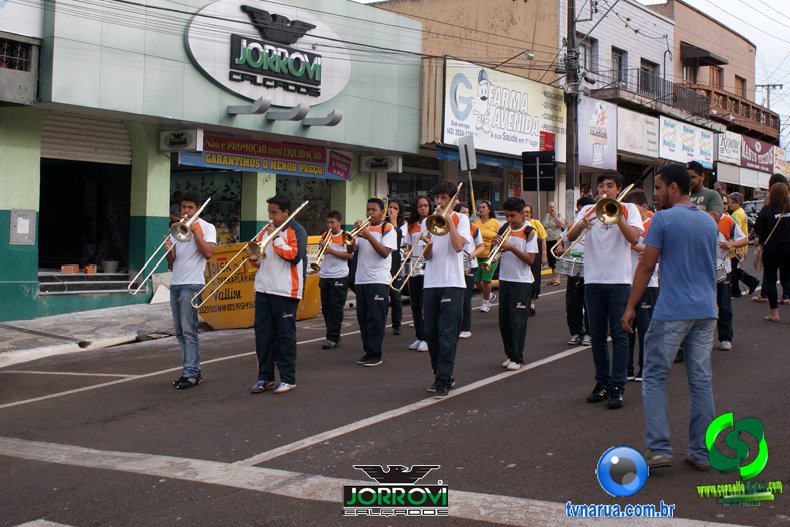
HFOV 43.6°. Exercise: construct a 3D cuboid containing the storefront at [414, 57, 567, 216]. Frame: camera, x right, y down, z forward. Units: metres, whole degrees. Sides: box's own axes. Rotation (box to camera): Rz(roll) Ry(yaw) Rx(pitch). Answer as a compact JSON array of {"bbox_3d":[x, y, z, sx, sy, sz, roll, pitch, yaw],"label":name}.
[{"bbox_3d":[2.311,-2.296,23.843,1.000,4.405,6.264,2,2,35],"label":"storefront"}]

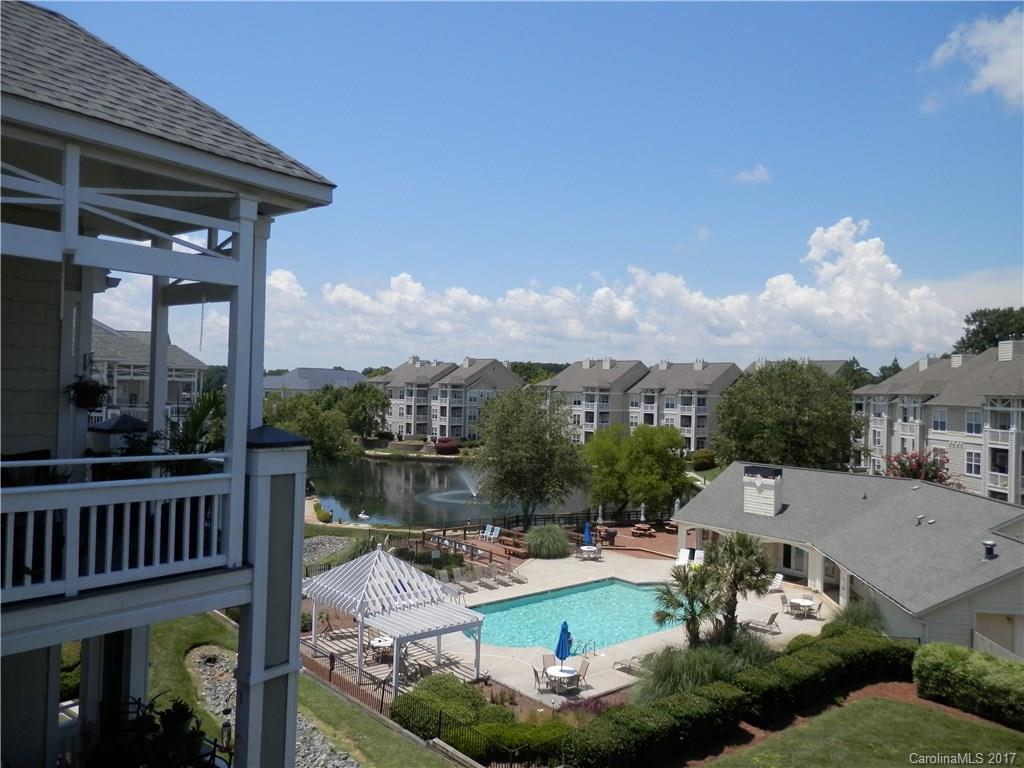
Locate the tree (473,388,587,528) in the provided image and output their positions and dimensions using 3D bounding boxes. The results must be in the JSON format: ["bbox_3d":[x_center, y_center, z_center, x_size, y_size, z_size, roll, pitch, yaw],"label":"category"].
[{"bbox_3d":[1.340,5.927,56.631,8.565,11.093,8.565,2,-1,0],"label":"tree"}]

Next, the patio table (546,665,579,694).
[{"bbox_3d":[1.738,10.488,26.086,1.090,0.700,1.090,2,-1,0],"label":"patio table"}]

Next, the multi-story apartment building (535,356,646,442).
[{"bbox_3d":[14.650,2.883,120.201,13.000,13.880,15.710,2,0,-40],"label":"multi-story apartment building"}]

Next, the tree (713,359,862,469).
[{"bbox_3d":[29.329,3.749,78.983,16.000,12.950,15.000,2,0,20],"label":"tree"}]

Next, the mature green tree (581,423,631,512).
[{"bbox_3d":[8.503,7.893,66.952,5.200,8.820,5.200,2,0,7],"label":"mature green tree"}]

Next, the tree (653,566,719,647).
[{"bbox_3d":[7.313,9.312,30.814,2.748,3.508,2.748,2,-1,0],"label":"tree"}]

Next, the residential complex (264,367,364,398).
[{"bbox_3d":[-45.572,3.018,165.975,27.000,12.900,14.000,2,0,-12],"label":"residential complex"}]

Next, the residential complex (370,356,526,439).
[{"bbox_3d":[-11.623,2.387,132.628,13.500,14.090,28.550,2,0,-40],"label":"residential complex"}]

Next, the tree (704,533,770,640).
[{"bbox_3d":[9.572,8.735,31.253,2.828,4.802,2.828,2,-1,0],"label":"tree"}]

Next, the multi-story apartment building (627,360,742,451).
[{"bbox_3d":[27.988,3.194,114.423,13.000,13.380,14.990,2,0,-40],"label":"multi-story apartment building"}]

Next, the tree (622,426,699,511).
[{"bbox_3d":[13.008,8.112,65.951,6.800,8.650,6.400,2,0,11],"label":"tree"}]

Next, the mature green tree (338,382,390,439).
[{"bbox_3d":[-24.798,4.482,125.070,8.452,9.466,8.452,2,-1,0],"label":"mature green tree"}]

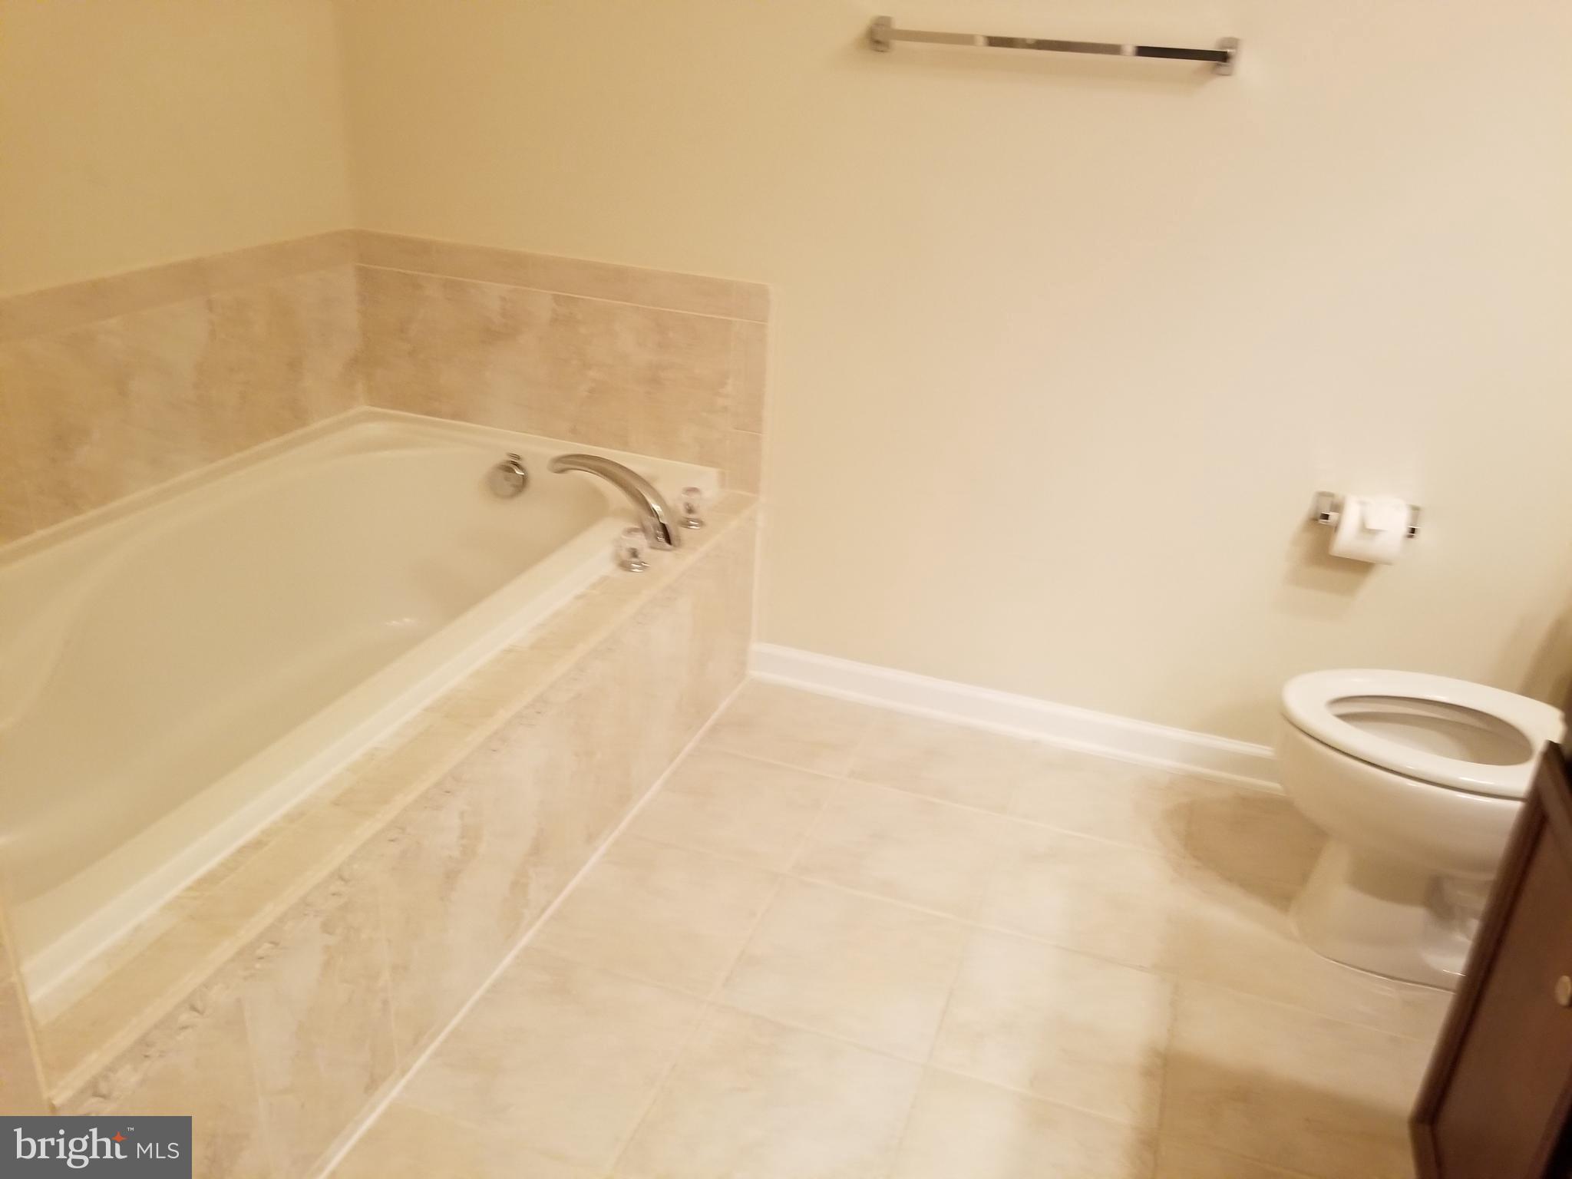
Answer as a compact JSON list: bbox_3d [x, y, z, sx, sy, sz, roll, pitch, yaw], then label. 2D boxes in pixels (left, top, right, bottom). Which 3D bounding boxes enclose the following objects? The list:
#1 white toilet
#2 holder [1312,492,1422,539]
[{"bbox_3d":[1.127,0.258,1.827,0.690,0.740,0.440,11,23,16],"label":"white toilet"},{"bbox_3d":[1.058,-0.125,2.149,0.178,0.057,0.080,11,23,16],"label":"holder"}]

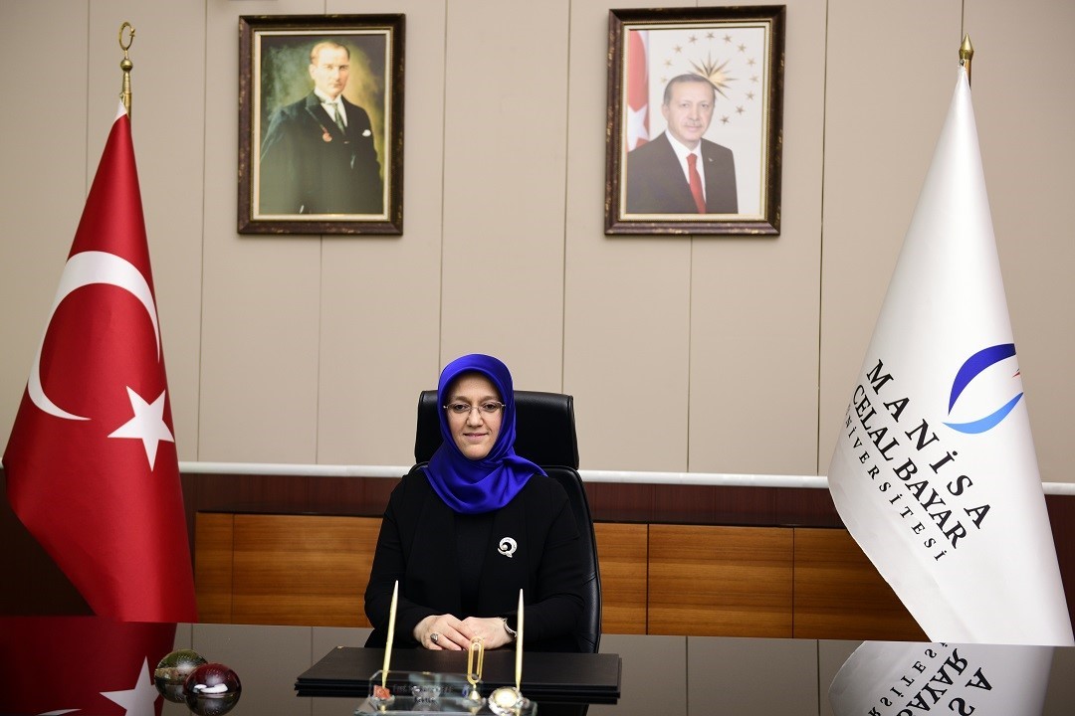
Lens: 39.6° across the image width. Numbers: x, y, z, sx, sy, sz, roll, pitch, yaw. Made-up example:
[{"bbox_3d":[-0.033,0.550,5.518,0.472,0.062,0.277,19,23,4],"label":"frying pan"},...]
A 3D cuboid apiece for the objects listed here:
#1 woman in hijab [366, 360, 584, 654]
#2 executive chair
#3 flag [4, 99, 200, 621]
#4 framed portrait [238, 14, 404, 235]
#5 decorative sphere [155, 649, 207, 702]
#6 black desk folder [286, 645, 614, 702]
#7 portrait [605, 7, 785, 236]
[{"bbox_3d":[-0.134,0.655,3.101,0.500,1.330,0.680,1,-2,2],"label":"woman in hijab"},{"bbox_3d":[-0.107,0.701,3.300,0.660,1.250,0.690,1,-2,9],"label":"executive chair"},{"bbox_3d":[-1.231,0.128,4.220,0.540,1.700,0.350,1,-2,0],"label":"flag"},{"bbox_3d":[-0.836,-0.900,5.785,0.655,0.855,0.040,1,-2,8],"label":"framed portrait"},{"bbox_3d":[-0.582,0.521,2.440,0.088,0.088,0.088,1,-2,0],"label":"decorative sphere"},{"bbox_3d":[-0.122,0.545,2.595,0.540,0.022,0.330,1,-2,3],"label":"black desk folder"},{"bbox_3d":[0.589,-0.880,5.565,0.650,0.850,0.040,1,-2,8],"label":"portrait"}]

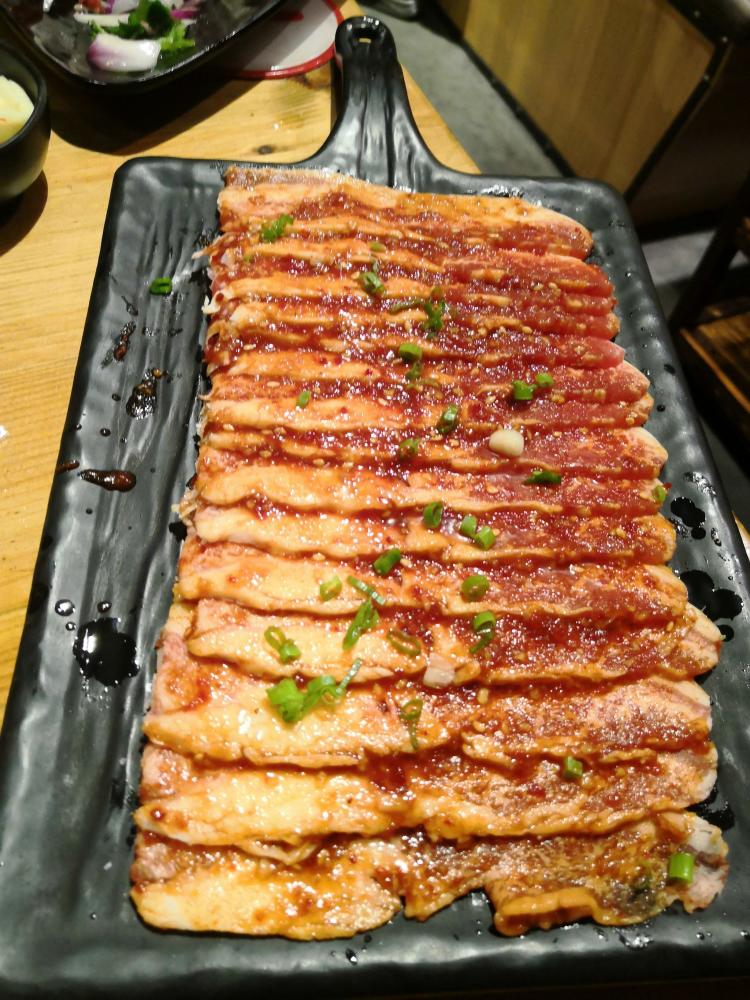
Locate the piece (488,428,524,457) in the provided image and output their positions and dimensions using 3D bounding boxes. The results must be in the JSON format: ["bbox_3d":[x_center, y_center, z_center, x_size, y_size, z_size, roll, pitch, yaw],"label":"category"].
[{"bbox_3d":[0.043,-0.019,0.256,0.012,0.007,0.009,13,58,2],"label":"piece"}]

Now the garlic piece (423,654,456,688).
[{"bbox_3d":[0.018,0.047,0.212,0.009,0.005,0.008,-8,59,-11],"label":"garlic piece"}]

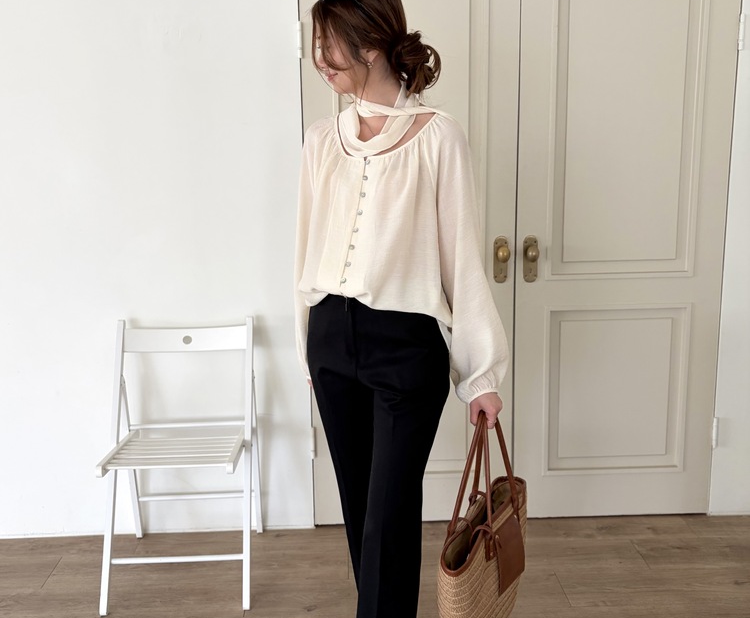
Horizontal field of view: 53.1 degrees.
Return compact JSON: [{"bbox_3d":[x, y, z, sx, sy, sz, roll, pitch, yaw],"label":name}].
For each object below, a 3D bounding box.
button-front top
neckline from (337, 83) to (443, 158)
[{"bbox_3d":[0.053,-0.116,1.501,0.420,0.600,0.270,3,10,20],"label":"button-front top"},{"bbox_3d":[0.025,-0.360,1.415,0.200,0.140,0.170,3,10,20],"label":"neckline"}]

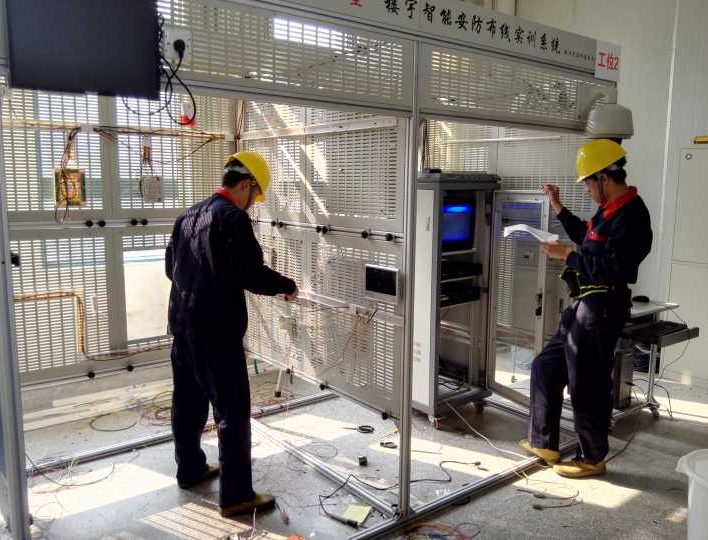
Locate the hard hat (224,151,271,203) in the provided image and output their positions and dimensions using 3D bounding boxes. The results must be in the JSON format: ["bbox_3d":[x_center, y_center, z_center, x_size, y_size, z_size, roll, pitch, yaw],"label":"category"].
[{"bbox_3d":[-0.521,-0.459,2.963,0.285,0.160,0.225,45,-17,-29],"label":"hard hat"}]

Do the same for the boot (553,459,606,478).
[{"bbox_3d":[1.249,1.065,3.316,0.290,0.115,0.105,0,8,-5],"label":"boot"}]

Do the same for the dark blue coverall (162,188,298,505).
[{"bbox_3d":[-0.602,0.359,3.016,0.630,1.460,0.550,-5,10,-37],"label":"dark blue coverall"}]

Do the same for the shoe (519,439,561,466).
[{"bbox_3d":[1.052,1.038,3.420,0.280,0.115,0.105,22,17,25],"label":"shoe"}]

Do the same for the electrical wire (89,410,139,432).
[{"bbox_3d":[-1.588,0.993,3.998,0.340,0.020,0.370,1,8,0],"label":"electrical wire"}]

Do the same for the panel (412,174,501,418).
[{"bbox_3d":[0.573,0.177,4.198,0.557,1.625,0.590,-5,10,-37],"label":"panel"}]

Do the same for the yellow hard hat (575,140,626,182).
[{"bbox_3d":[1.279,-0.570,3.142,0.290,0.160,0.225,-29,12,-5],"label":"yellow hard hat"}]

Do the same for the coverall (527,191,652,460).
[{"bbox_3d":[1.294,0.308,3.317,0.600,1.480,0.530,-2,8,-20],"label":"coverall"}]

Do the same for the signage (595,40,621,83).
[{"bbox_3d":[1.476,-1.213,3.512,0.258,0.208,0.020,-5,10,-37],"label":"signage"}]

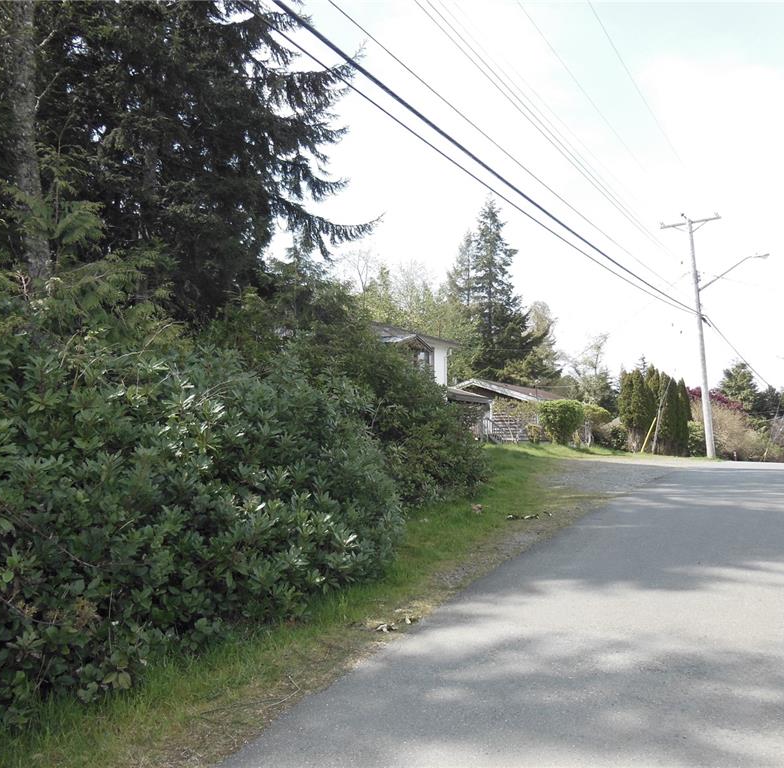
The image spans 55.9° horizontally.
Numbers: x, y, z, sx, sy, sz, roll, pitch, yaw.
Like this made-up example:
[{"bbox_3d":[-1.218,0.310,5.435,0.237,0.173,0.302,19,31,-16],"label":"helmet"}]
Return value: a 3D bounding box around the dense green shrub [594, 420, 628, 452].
[{"bbox_3d":[10.092,2.368,34.000,1.500,1.350,1.400,-2,-7,17],"label":"dense green shrub"}]

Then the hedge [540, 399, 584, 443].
[{"bbox_3d":[7.564,1.673,33.000,2.000,2.000,1.900,-2,-7,13],"label":"hedge"}]

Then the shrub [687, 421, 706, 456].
[{"bbox_3d":[14.092,2.506,34.000,1.200,1.600,1.200,-3,-7,22],"label":"shrub"}]

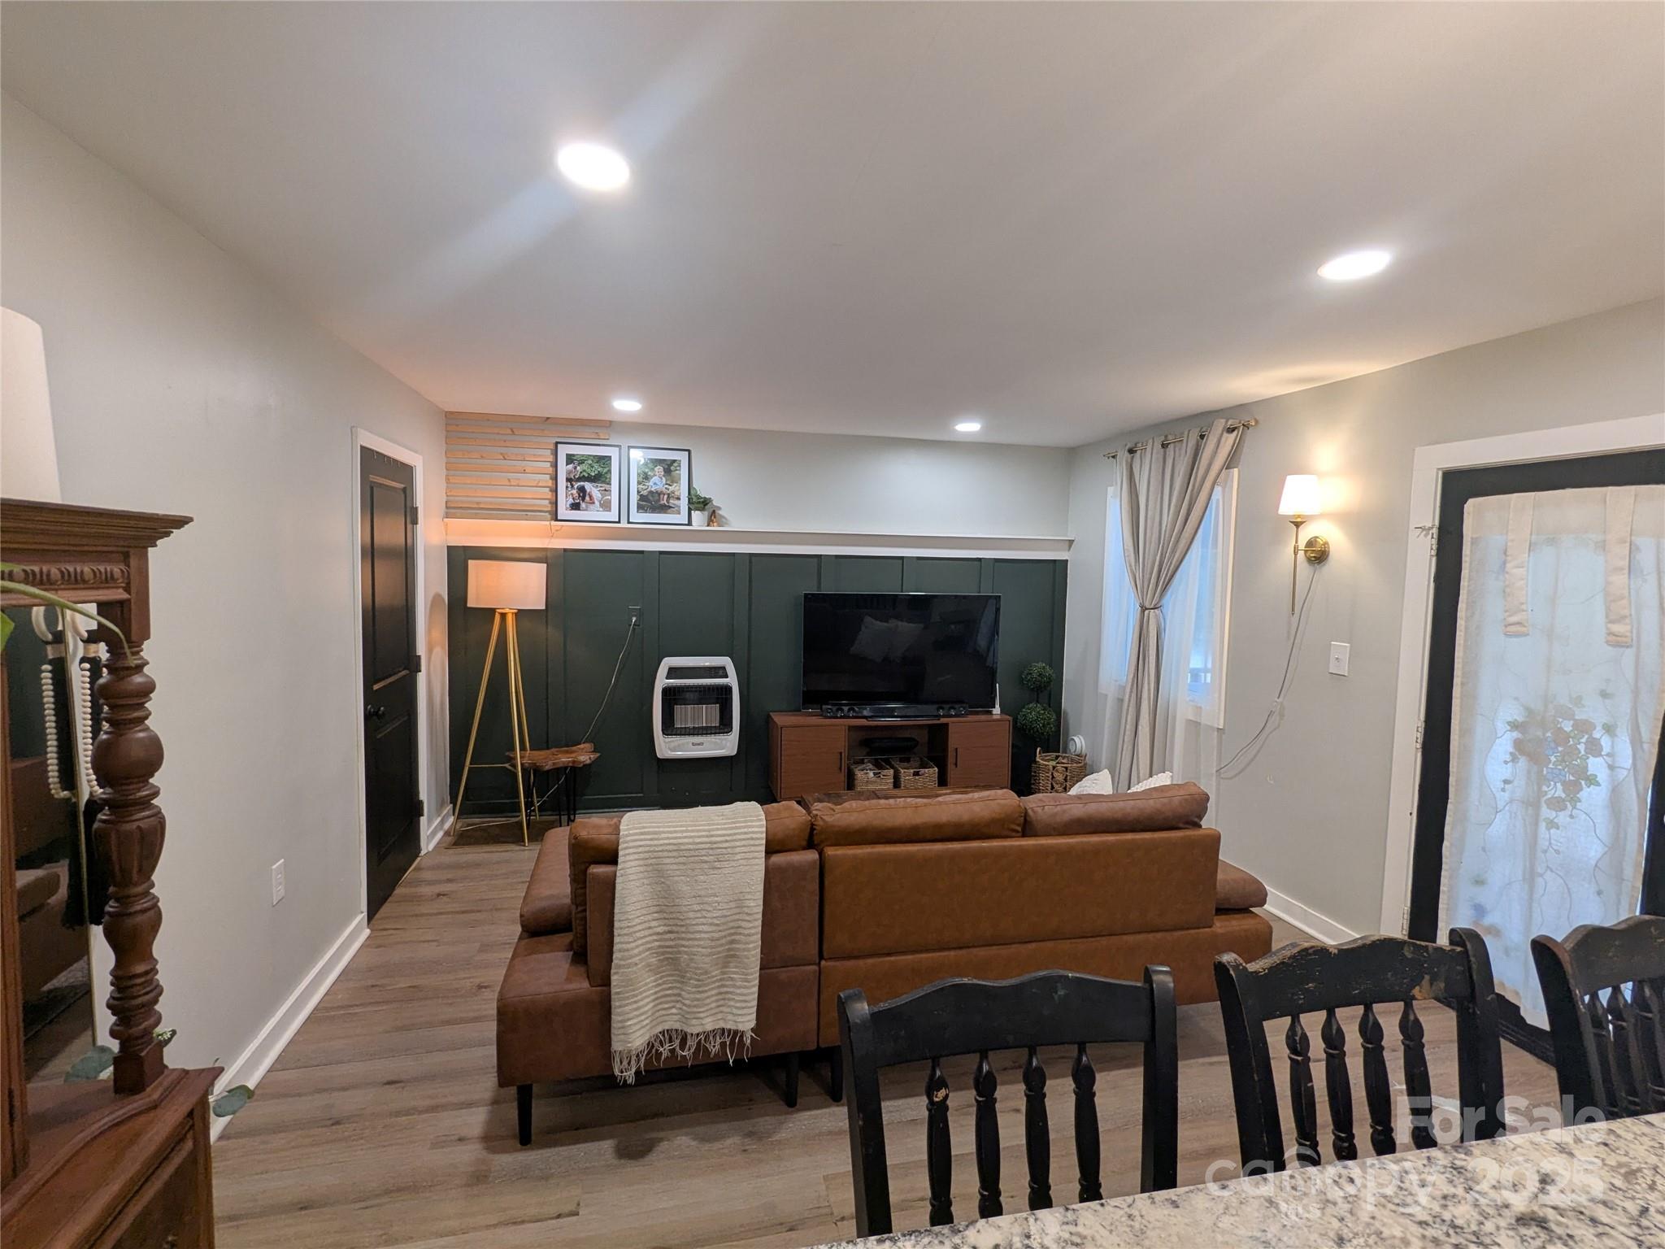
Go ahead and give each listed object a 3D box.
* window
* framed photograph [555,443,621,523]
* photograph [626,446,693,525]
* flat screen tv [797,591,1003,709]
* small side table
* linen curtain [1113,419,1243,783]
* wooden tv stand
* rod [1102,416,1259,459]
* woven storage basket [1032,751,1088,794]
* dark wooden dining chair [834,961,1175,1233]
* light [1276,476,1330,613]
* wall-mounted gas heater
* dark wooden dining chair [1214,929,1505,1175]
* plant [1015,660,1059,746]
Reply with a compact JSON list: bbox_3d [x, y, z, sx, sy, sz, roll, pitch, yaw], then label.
[{"bbox_3d":[1.918,-0.169,4.465,0.080,1.330,1.120,0,5,-13],"label":"window"},{"bbox_3d":[-1.477,-0.857,4.670,0.381,0.482,0.030,0,0,-13],"label":"framed photograph"},{"bbox_3d":[-1.070,-0.853,4.768,0.381,0.480,0.030,0,0,-13],"label":"photograph"},{"bbox_3d":[0.466,0.184,5.042,1.350,0.775,0.075,0,5,-11],"label":"flat screen tv"},{"bbox_3d":[-1.650,0.980,4.571,0.530,0.460,0.350,0,5,-13],"label":"small side table"},{"bbox_3d":[1.907,0.058,4.513,0.170,2.310,1.140,0,5,-13],"label":"linen curtain"},{"bbox_3d":[0.373,0.902,5.046,1.520,0.620,0.410,0,5,-13],"label":"wooden tv stand"},{"bbox_3d":[1.968,-1.056,4.458,0.100,0.055,1.360,0,5,-13],"label":"rod"},{"bbox_3d":[1.405,1.045,4.847,0.350,0.430,0.350,0,5,-13],"label":"woven storage basket"},{"bbox_3d":[0.285,1.023,0.862,0.480,1.040,0.520,0,4,-10],"label":"dark wooden dining chair"},{"bbox_3d":[2.146,-0.371,3.520,0.210,0.640,0.170,0,5,-13],"label":"light"},{"bbox_3d":[-0.862,0.515,4.868,0.535,0.635,0.200,0,5,-13],"label":"wall-mounted gas heater"},{"bbox_3d":[0.865,1.025,0.988,0.480,1.040,0.520,0,4,-12],"label":"dark wooden dining chair"},{"bbox_3d":[1.368,0.735,5.225,0.280,0.990,0.280,0,5,-13],"label":"plant"}]

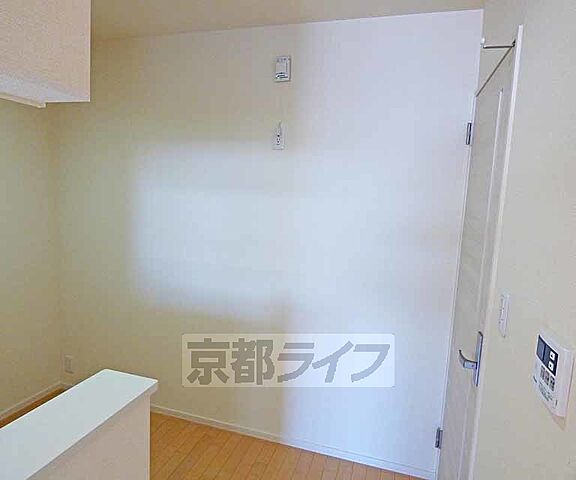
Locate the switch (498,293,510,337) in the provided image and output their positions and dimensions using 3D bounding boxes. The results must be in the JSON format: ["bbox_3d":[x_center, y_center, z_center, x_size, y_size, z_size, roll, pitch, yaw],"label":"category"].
[{"bbox_3d":[0.644,0.224,1.039,0.010,0.120,0.070,5,6,15],"label":"switch"}]

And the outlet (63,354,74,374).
[{"bbox_3d":[-1.585,0.897,2.497,0.070,0.120,0.010,5,6,15],"label":"outlet"}]

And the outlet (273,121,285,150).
[{"bbox_3d":[-0.054,-0.563,1.931,0.071,0.125,0.012,5,6,15],"label":"outlet"}]

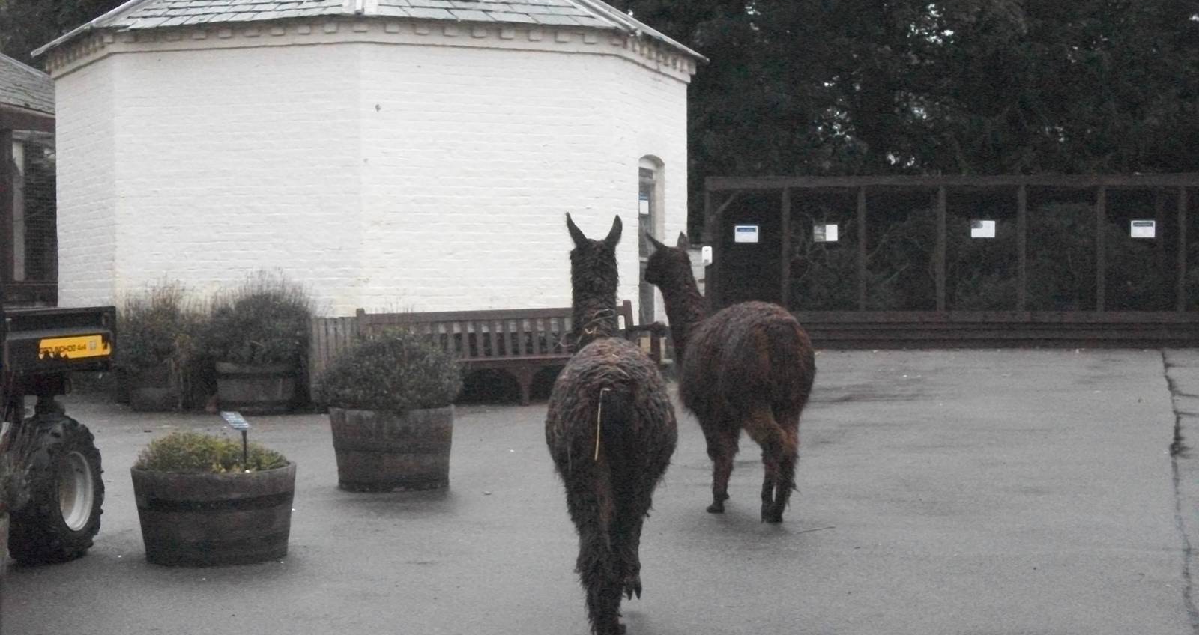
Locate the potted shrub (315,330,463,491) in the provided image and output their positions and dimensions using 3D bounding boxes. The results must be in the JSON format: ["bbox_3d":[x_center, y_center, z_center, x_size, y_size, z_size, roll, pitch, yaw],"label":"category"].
[{"bbox_3d":[-1.182,0.529,12.172,0.840,0.870,0.820,0,2,0],"label":"potted shrub"}]

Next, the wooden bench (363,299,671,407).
[{"bbox_3d":[-0.719,0.323,18.700,2.620,0.870,0.620,-1,2,-31],"label":"wooden bench"}]

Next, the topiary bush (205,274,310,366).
[{"bbox_3d":[-2.870,0.020,18.009,0.910,0.760,0.850,0,2,0],"label":"topiary bush"}]

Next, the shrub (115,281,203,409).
[{"bbox_3d":[-3.791,0.247,18.416,0.760,1.070,0.740,0,2,0],"label":"shrub"}]

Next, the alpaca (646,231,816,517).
[{"bbox_3d":[0.676,0.275,11.014,0.480,1.430,1.180,-1,2,-28],"label":"alpaca"}]

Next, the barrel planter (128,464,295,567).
[{"bbox_3d":[-1.683,0.847,9.431,0.715,0.410,0.715,0,2,0],"label":"barrel planter"}]

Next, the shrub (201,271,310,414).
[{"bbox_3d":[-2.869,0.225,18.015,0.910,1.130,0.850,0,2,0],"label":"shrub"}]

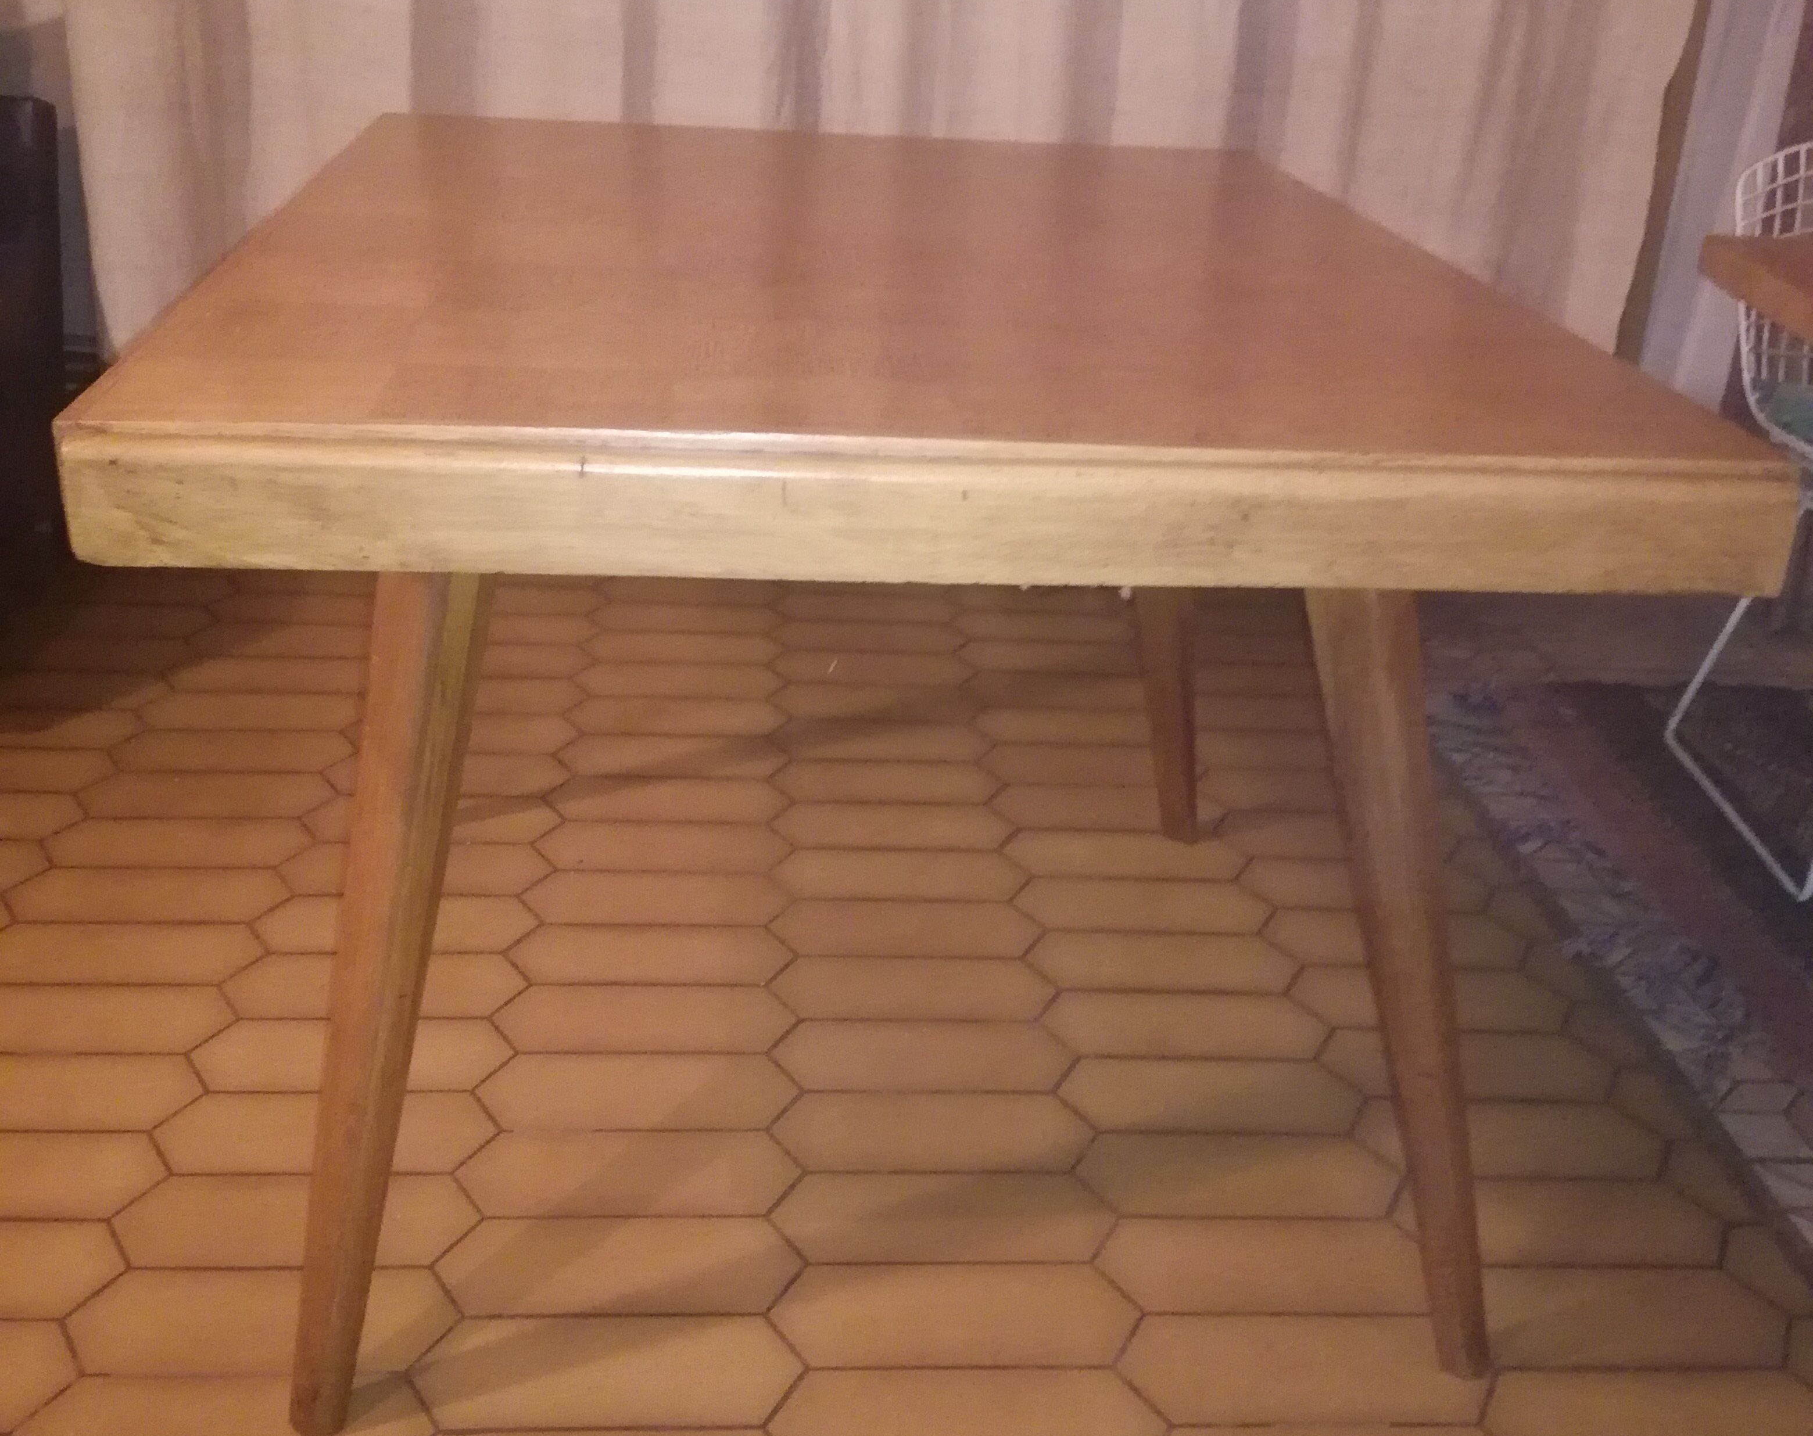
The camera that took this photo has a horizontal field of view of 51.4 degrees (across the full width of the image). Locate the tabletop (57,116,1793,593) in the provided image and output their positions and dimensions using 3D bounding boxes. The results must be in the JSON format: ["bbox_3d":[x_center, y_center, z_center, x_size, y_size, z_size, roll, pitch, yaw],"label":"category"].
[{"bbox_3d":[-0.023,-0.335,1.454,0.890,0.074,1.082,0,25,-7],"label":"tabletop"}]

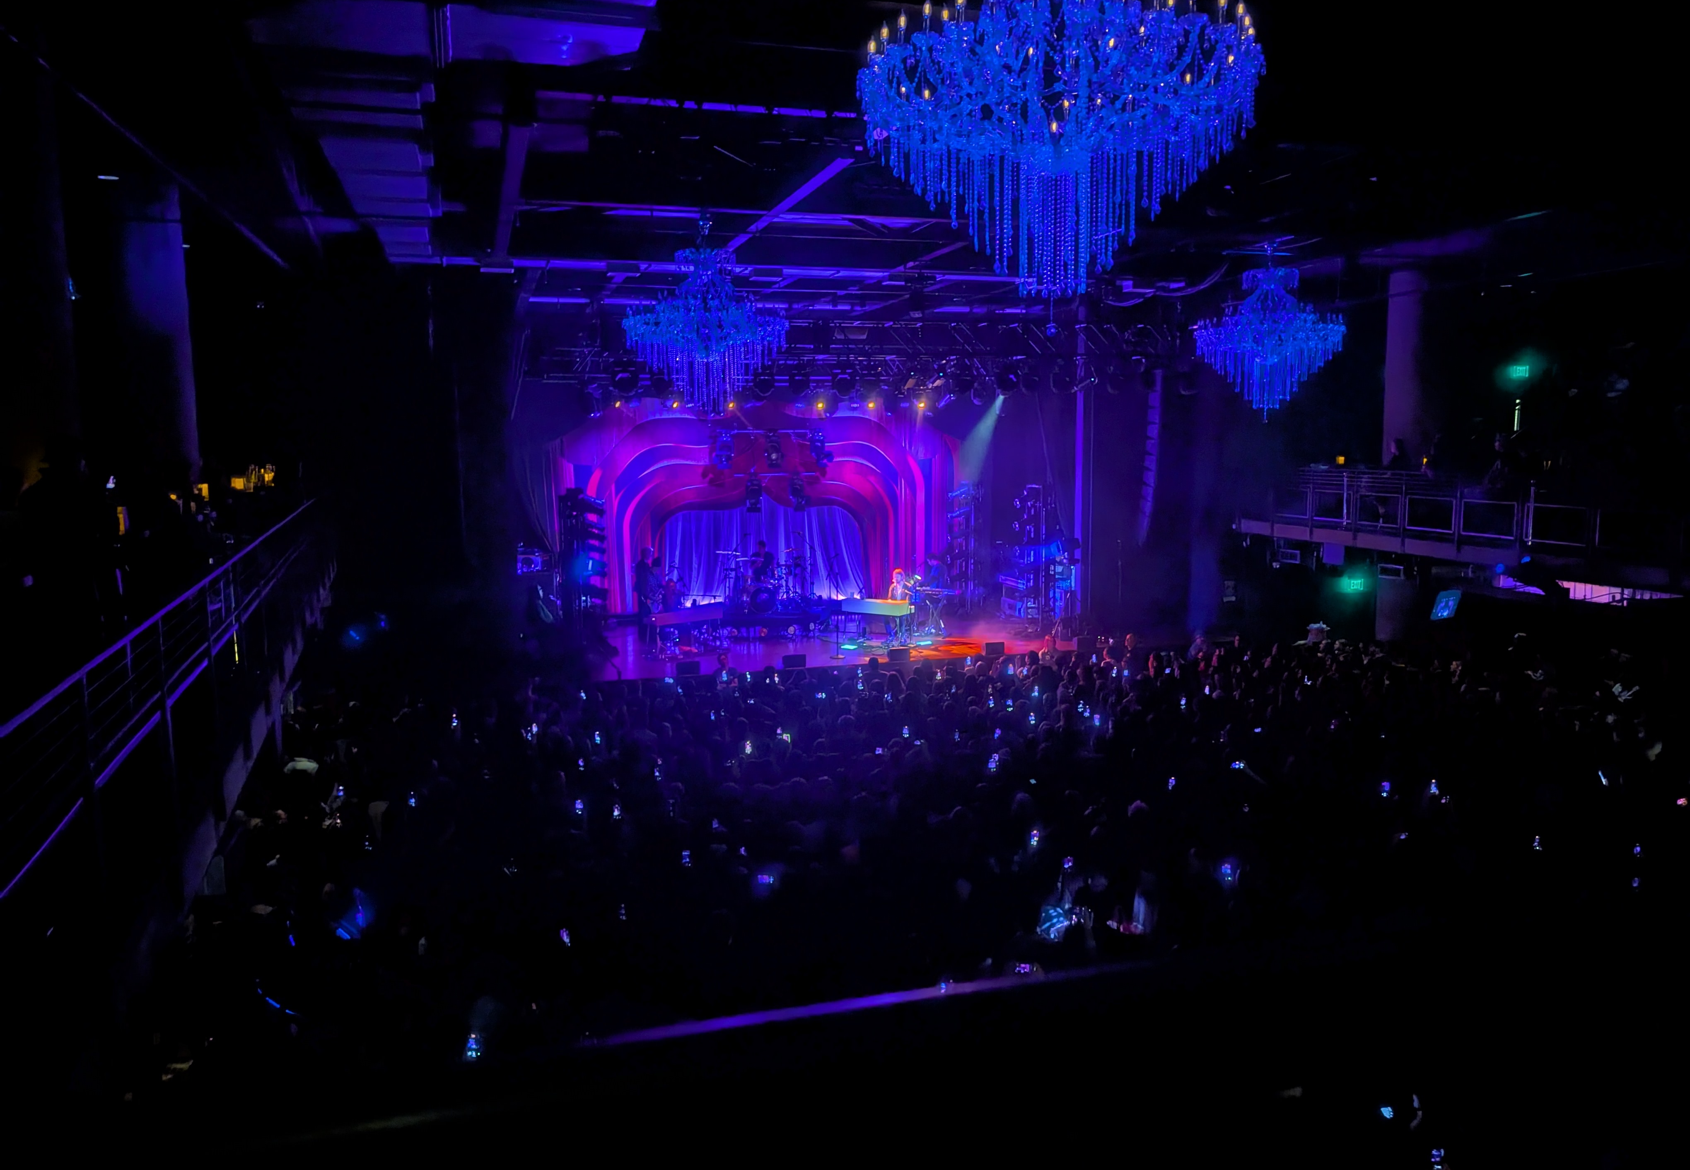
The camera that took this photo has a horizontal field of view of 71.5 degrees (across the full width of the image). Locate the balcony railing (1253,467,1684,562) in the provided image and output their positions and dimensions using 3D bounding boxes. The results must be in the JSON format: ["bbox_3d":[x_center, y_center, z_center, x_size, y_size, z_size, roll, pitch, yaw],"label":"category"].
[{"bbox_3d":[9.446,-1.281,19.207,0.150,1.150,9.600,-2,7,-15],"label":"balcony railing"}]

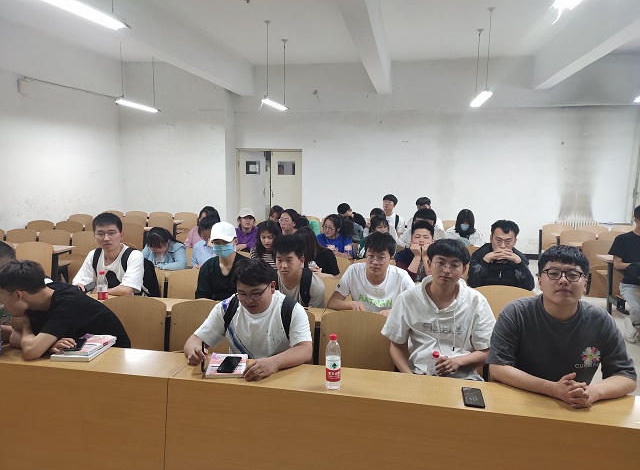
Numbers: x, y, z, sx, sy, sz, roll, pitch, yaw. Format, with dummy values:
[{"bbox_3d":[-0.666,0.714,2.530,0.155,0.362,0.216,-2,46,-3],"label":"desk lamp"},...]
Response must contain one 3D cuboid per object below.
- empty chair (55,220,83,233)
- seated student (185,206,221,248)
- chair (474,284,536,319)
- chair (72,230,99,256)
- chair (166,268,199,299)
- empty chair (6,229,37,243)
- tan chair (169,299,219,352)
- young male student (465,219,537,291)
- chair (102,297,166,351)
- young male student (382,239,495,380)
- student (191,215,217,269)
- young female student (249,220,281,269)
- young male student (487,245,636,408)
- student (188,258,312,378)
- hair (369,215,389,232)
[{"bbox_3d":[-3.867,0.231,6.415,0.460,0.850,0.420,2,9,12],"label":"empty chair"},{"bbox_3d":[-1.305,0.287,4.799,0.480,1.212,0.700,4,10,23],"label":"seated student"},{"bbox_3d":[1.260,0.803,2.882,0.460,0.810,0.500,2,9,12],"label":"chair"},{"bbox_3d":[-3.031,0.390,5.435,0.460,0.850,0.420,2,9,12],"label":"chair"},{"bbox_3d":[-1.085,0.694,3.436,0.450,0.820,0.400,2,9,12],"label":"chair"},{"bbox_3d":[-3.888,0.359,5.341,0.460,0.810,0.500,2,9,12],"label":"empty chair"},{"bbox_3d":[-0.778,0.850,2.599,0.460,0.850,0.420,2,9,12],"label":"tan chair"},{"bbox_3d":[1.461,0.532,3.461,0.580,1.300,0.650,3,9,16],"label":"young male student"},{"bbox_3d":[-1.235,0.809,2.648,0.450,0.820,0.400,2,9,12],"label":"chair"},{"bbox_3d":[0.562,0.683,2.076,0.530,1.330,0.640,2,9,12],"label":"young male student"},{"bbox_3d":[-1.065,0.455,3.964,0.480,1.250,0.680,2,9,7],"label":"student"},{"bbox_3d":[-0.481,0.455,3.840,0.450,1.183,0.700,2,9,9],"label":"young female student"},{"bbox_3d":[1.059,0.727,1.974,0.640,1.360,0.680,3,9,18],"label":"young male student"},{"bbox_3d":[-0.306,0.705,2.184,0.580,1.240,0.700,2,9,12],"label":"student"},{"bbox_3d":[0.615,-0.110,4.471,0.200,0.200,0.220,0,9,-3],"label":"hair"}]

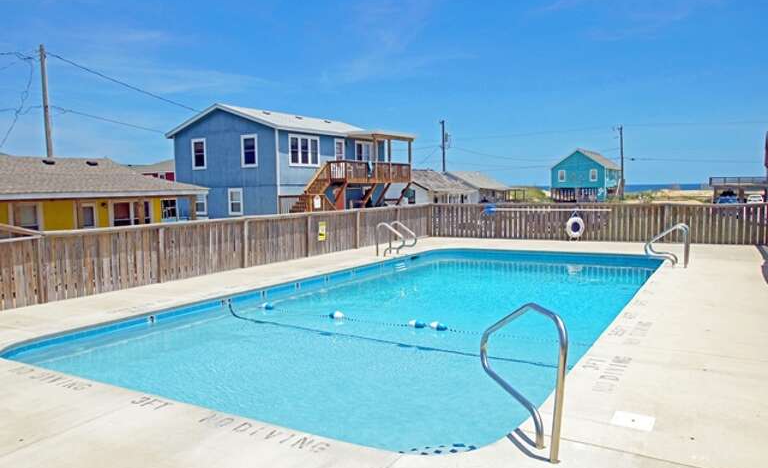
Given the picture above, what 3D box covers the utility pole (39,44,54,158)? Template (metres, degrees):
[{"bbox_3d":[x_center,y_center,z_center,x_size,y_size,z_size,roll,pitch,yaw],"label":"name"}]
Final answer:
[{"bbox_3d":[-17.884,-5.015,30.676,0.330,10.002,0.320,2,5,29],"label":"utility pole"}]

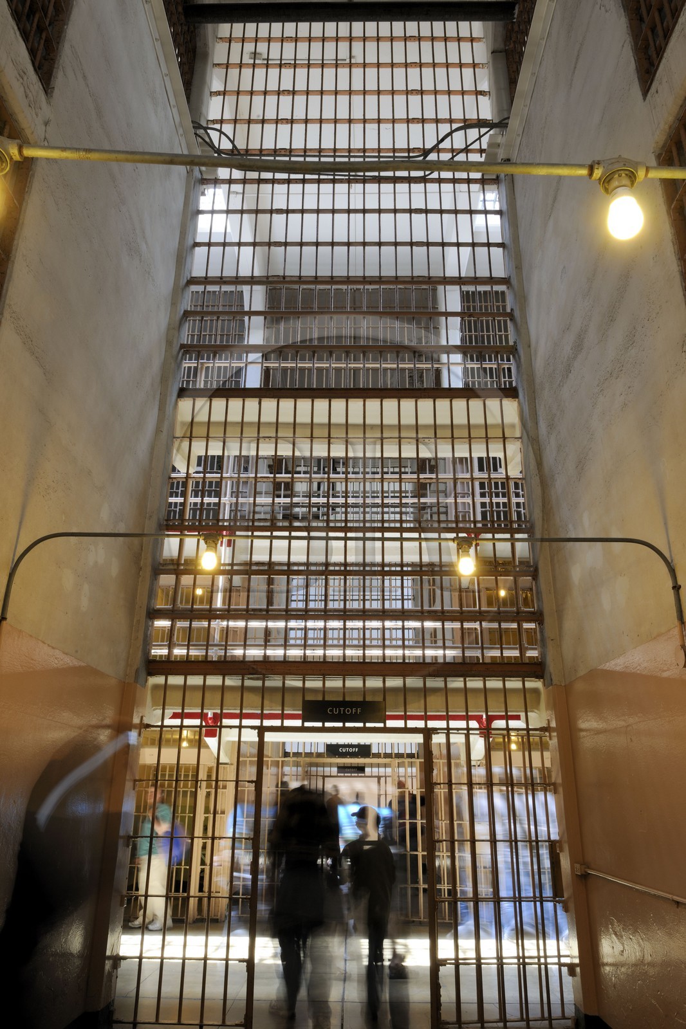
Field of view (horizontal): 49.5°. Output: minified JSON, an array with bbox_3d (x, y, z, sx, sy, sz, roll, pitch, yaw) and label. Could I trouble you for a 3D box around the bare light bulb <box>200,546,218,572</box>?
[{"bbox_3d":[-0.684,0.228,3.811,0.070,0.115,0.070,0,-21,1],"label":"bare light bulb"}]

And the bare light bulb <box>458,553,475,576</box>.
[{"bbox_3d":[0.630,0.253,3.795,0.070,0.115,0.070,0,-21,1],"label":"bare light bulb"}]

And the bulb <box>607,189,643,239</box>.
[{"bbox_3d":[0.585,-0.628,1.548,0.068,0.116,0.068,0,-22,1],"label":"bulb"}]

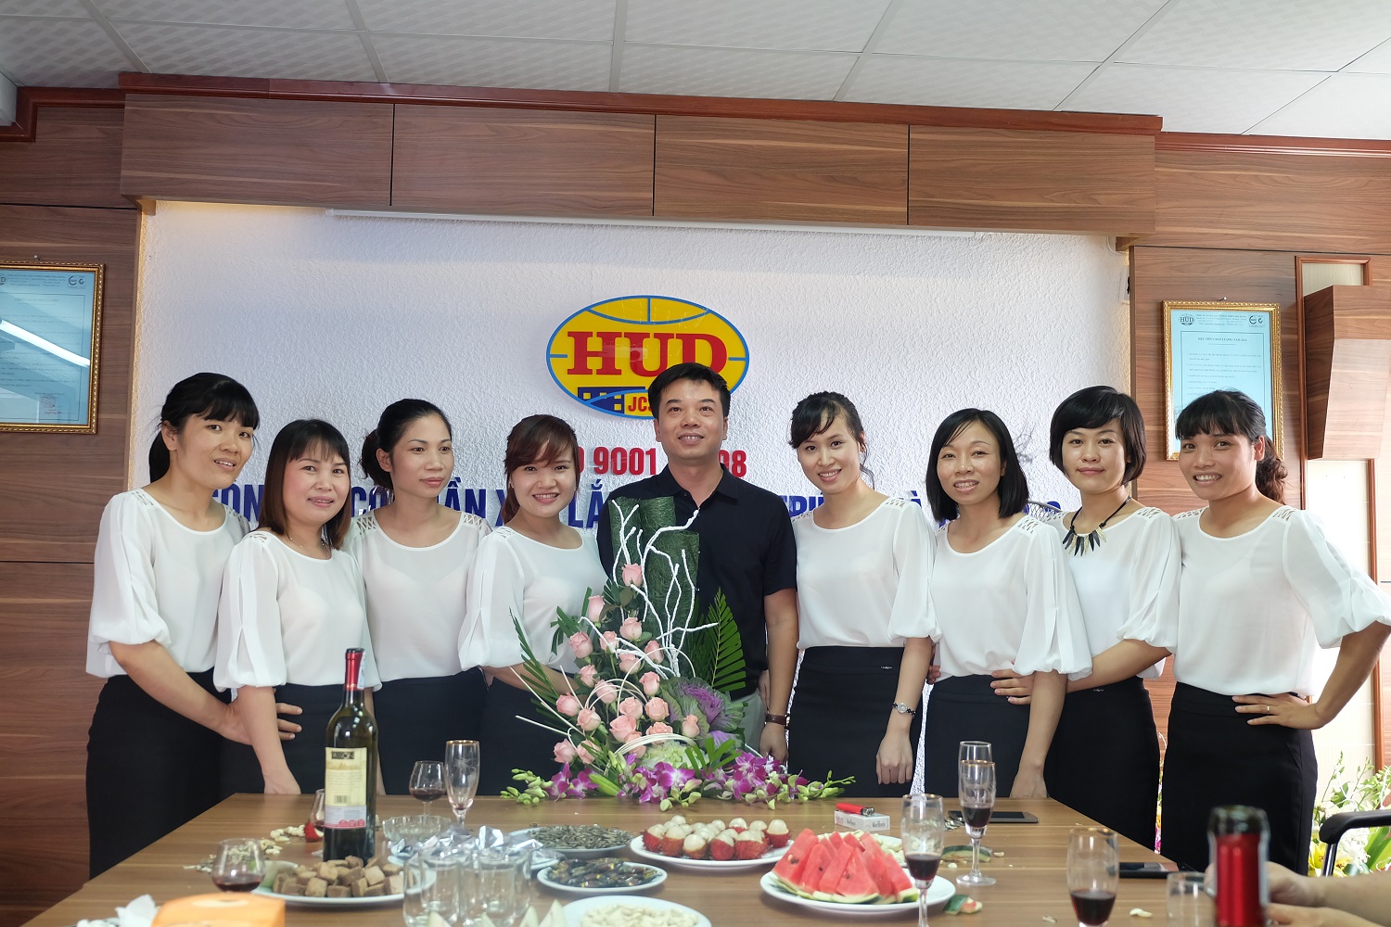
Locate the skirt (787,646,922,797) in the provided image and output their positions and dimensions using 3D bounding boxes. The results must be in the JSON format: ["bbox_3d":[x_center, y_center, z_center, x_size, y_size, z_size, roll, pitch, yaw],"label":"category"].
[{"bbox_3d":[0.341,0.676,3.025,0.300,0.550,0.220,0,-4,9],"label":"skirt"}]

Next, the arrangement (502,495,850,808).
[{"bbox_3d":[-0.030,0.347,2.587,0.630,0.570,0.340,1,-4,-4],"label":"arrangement"}]

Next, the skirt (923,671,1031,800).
[{"bbox_3d":[0.599,0.713,2.891,0.290,0.540,0.220,0,-4,18],"label":"skirt"}]

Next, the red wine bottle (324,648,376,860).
[{"bbox_3d":[-0.501,0.431,2.038,0.078,0.315,0.078,1,-4,-4],"label":"red wine bottle"}]

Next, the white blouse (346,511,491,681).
[{"bbox_3d":[-0.590,0.281,2.951,0.380,0.358,0.260,2,-4,-13],"label":"white blouse"}]

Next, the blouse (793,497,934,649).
[{"bbox_3d":[0.343,0.238,3.027,0.370,0.330,0.250,-1,-4,23],"label":"blouse"}]

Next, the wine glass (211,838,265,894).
[{"bbox_3d":[-0.556,0.517,1.688,0.065,0.112,0.065,1,-4,-4],"label":"wine glass"}]

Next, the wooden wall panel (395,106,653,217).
[{"bbox_3d":[-0.459,-0.806,3.726,0.695,0.273,0.030,1,-4,-4],"label":"wooden wall panel"}]

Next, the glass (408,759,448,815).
[{"bbox_3d":[-0.455,0.565,2.357,0.065,0.112,0.065,1,-4,-4],"label":"glass"}]

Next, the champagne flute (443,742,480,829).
[{"bbox_3d":[-0.366,0.523,2.172,0.060,0.173,0.060,1,-4,-4],"label":"champagne flute"}]

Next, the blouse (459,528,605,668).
[{"bbox_3d":[-0.322,0.292,2.901,0.370,0.317,0.260,3,-5,-31],"label":"blouse"}]

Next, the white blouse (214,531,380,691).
[{"bbox_3d":[-0.804,0.296,2.813,0.340,0.340,0.230,3,-4,-24],"label":"white blouse"}]

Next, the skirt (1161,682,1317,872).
[{"bbox_3d":[1.093,0.716,2.781,0.310,0.540,0.230,-3,-5,40],"label":"skirt"}]

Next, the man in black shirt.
[{"bbox_3d":[-0.007,0.601,2.974,0.470,1.641,0.280,1,-4,1],"label":"man in black shirt"}]

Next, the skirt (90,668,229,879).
[{"bbox_3d":[-1.030,0.675,2.639,0.290,0.550,0.220,4,-5,-36],"label":"skirt"}]

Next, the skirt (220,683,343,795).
[{"bbox_3d":[-0.805,0.716,2.784,0.310,0.540,0.220,3,-4,-24],"label":"skirt"}]

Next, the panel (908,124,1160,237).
[{"bbox_3d":[0.923,-0.776,3.830,0.689,0.275,0.030,1,-4,-4],"label":"panel"}]

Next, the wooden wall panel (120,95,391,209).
[{"bbox_3d":[-1.147,-0.823,3.672,0.693,0.269,0.040,1,-4,-4],"label":"wooden wall panel"}]

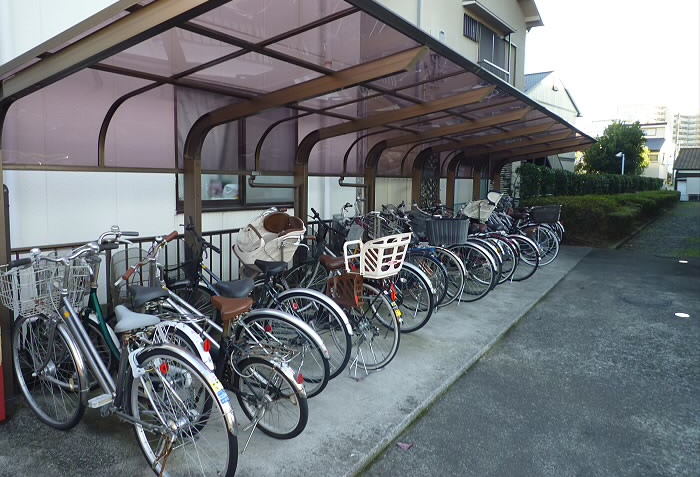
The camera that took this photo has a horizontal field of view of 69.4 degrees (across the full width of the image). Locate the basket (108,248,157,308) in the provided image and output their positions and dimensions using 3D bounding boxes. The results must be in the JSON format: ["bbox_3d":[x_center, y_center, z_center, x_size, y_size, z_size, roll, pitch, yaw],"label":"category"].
[{"bbox_3d":[-1.250,0.222,2.930,0.250,0.255,0.330,0,7,-10],"label":"basket"}]

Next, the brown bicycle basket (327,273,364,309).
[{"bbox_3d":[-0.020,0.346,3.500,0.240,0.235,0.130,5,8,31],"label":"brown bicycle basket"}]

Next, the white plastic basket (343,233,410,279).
[{"bbox_3d":[0.202,0.114,3.538,0.310,0.270,0.410,5,8,31],"label":"white plastic basket"}]

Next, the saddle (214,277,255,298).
[{"bbox_3d":[-0.736,0.303,3.195,0.265,0.115,0.190,3,14,23],"label":"saddle"}]

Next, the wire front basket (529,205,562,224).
[{"bbox_3d":[3.237,-0.396,8.348,0.400,0.260,0.310,6,9,37],"label":"wire front basket"}]

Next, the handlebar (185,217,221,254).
[{"bbox_3d":[-1.021,-0.030,3.524,0.140,0.100,0.550,-2,30,-40],"label":"handlebar"}]

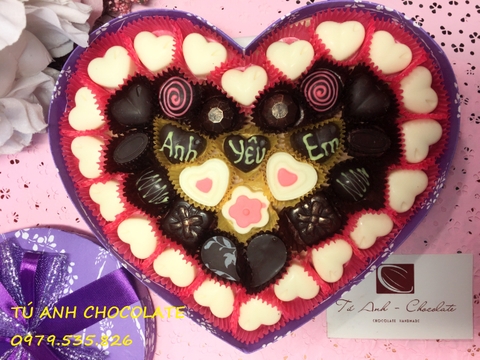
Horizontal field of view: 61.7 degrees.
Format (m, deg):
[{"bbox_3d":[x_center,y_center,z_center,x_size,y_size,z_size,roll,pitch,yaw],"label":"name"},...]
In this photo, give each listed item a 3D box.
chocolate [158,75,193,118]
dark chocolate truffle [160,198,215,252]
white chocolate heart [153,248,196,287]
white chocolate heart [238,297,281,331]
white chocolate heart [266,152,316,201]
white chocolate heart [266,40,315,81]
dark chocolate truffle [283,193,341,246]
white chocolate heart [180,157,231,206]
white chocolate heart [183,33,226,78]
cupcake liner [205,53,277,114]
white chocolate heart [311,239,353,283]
[{"bbox_3d":[-0.037,-0.048,0.239,0.024,0.017,0.025,0,89,0],"label":"chocolate"},{"bbox_3d":[-0.032,0.028,0.249,0.023,0.016,0.024,35,95,2],"label":"dark chocolate truffle"},{"bbox_3d":[-0.037,0.050,0.237,0.028,0.014,0.025,31,89,1],"label":"white chocolate heart"},{"bbox_3d":[0.011,0.084,0.257,0.028,0.013,0.025,-16,94,8],"label":"white chocolate heart"},{"bbox_3d":[0.030,-0.002,0.238,0.030,0.014,0.026,28,89,1],"label":"white chocolate heart"},{"bbox_3d":[0.028,-0.067,0.227,0.026,0.014,0.022,0,93,0],"label":"white chocolate heart"},{"bbox_3d":[0.046,0.024,0.245,0.025,0.017,0.025,-30,92,9],"label":"dark chocolate truffle"},{"bbox_3d":[-0.019,0.002,0.236,0.029,0.014,0.026,-19,93,1],"label":"white chocolate heart"},{"bbox_3d":[-0.021,-0.075,0.243,0.027,0.014,0.026,18,95,3],"label":"white chocolate heart"},{"bbox_3d":[0.001,-0.054,0.237,0.037,0.022,0.034,0,93,0],"label":"cupcake liner"},{"bbox_3d":[0.052,0.046,0.241,0.023,0.015,0.025,25,93,-1],"label":"white chocolate heart"}]

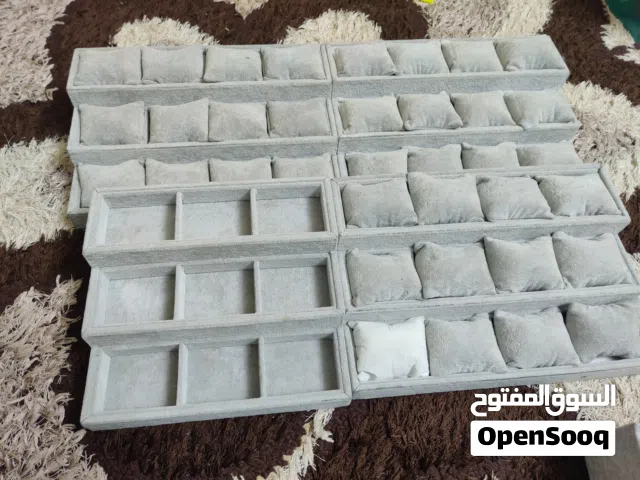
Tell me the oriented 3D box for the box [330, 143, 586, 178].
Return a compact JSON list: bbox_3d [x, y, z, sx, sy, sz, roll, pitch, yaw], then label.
[{"bbox_3d":[0.220,-0.102,0.770,0.380,0.038,0.087,-4,57,-6],"label":"box"}]

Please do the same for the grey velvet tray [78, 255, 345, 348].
[{"bbox_3d":[-0.121,0.067,0.596,0.289,0.033,0.087,-4,58,-6],"label":"grey velvet tray"}]

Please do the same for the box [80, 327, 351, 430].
[{"bbox_3d":[-0.113,0.158,0.577,0.289,0.033,0.087,-4,58,-6],"label":"box"}]

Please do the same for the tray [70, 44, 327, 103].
[{"bbox_3d":[-0.176,-0.257,0.767,0.380,0.038,0.087,-4,57,-8],"label":"tray"}]

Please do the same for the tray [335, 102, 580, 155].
[{"bbox_3d":[0.211,-0.192,0.789,0.380,0.038,0.087,-4,57,-6],"label":"tray"}]

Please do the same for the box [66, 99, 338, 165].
[{"bbox_3d":[-0.167,-0.166,0.749,0.380,0.038,0.087,-4,57,-8],"label":"box"}]

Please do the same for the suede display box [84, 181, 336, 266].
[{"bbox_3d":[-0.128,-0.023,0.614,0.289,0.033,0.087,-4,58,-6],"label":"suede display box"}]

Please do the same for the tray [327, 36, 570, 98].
[{"bbox_3d":[0.203,-0.282,0.808,0.380,0.038,0.087,-4,57,-6],"label":"tray"}]

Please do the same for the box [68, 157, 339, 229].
[{"bbox_3d":[-0.158,-0.076,0.730,0.380,0.038,0.087,-4,57,-8],"label":"box"}]

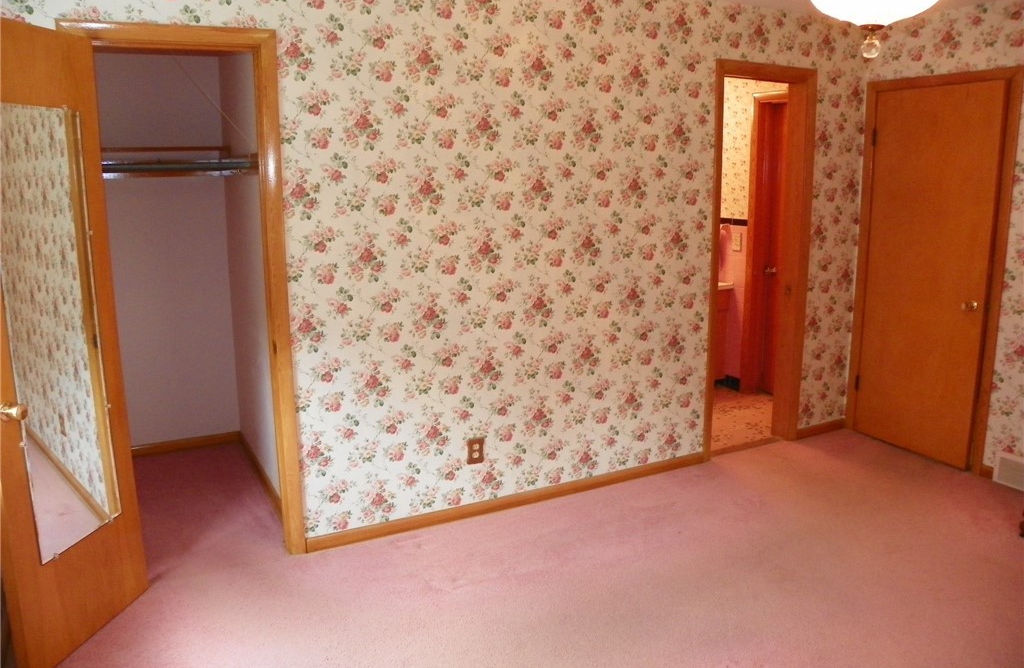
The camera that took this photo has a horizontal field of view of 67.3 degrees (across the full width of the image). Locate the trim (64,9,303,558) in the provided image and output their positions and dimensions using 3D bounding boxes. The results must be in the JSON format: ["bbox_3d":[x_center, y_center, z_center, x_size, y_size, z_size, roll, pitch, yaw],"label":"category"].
[{"bbox_3d":[-1.226,-0.071,2.923,0.719,2.100,0.135,-6,13,-27],"label":"trim"}]

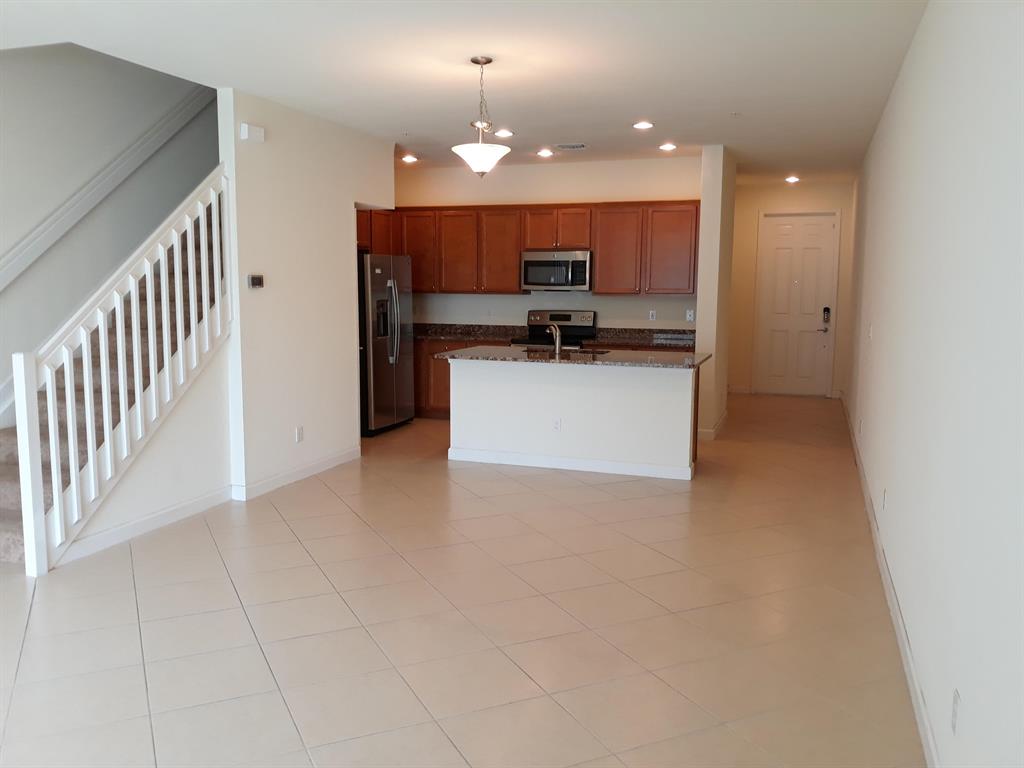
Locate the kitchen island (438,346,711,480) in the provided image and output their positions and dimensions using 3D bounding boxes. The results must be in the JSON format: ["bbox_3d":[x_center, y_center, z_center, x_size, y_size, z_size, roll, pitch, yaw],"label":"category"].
[{"bbox_3d":[0.543,0.192,7.206,2.170,0.905,1.040,3,7,20],"label":"kitchen island"}]

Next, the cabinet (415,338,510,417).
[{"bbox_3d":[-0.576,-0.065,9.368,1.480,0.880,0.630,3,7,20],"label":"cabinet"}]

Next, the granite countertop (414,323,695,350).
[{"bbox_3d":[0.185,-0.531,9.024,3.500,0.144,0.650,3,7,20],"label":"granite countertop"}]

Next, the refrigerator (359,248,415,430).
[{"bbox_3d":[-1.556,-0.434,8.605,0.800,1.785,0.920,3,7,20],"label":"refrigerator"}]

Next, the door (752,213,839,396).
[{"bbox_3d":[3.852,-1.055,11.253,0.950,2.440,0.050,3,7,20],"label":"door"}]

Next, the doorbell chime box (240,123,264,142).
[{"bbox_3d":[-1.749,-1.691,5.602,0.054,0.099,0.177,3,8,20],"label":"doorbell chime box"}]

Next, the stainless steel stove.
[{"bbox_3d":[0.447,-0.171,8.939,0.765,1.205,0.690,3,7,20],"label":"stainless steel stove"}]

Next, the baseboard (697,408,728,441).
[{"bbox_3d":[2.138,0.407,8.845,0.220,0.100,1.520,3,7,20],"label":"baseboard"}]

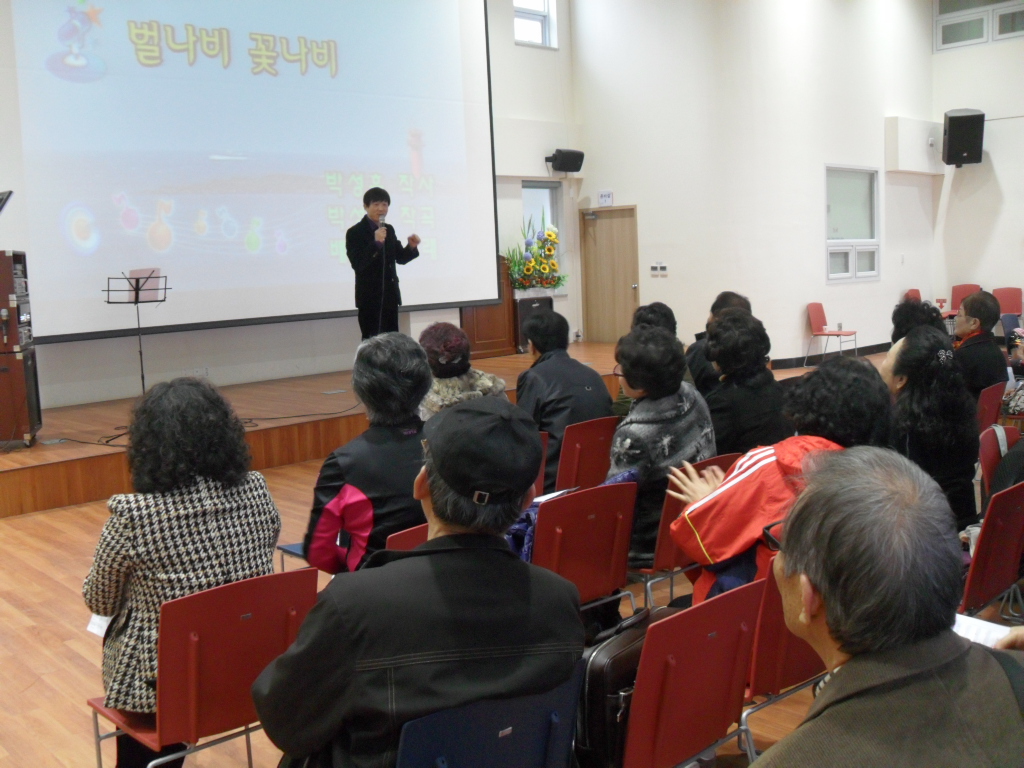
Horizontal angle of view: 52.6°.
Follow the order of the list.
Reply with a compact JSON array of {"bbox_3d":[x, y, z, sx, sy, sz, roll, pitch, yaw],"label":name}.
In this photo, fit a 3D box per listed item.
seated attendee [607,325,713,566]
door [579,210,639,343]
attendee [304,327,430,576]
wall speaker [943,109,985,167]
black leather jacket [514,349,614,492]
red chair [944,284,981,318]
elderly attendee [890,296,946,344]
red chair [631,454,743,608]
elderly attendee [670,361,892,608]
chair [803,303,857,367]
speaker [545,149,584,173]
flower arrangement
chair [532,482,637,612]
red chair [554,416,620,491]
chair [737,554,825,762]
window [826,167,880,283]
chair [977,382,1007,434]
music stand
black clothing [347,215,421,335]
[{"bbox_3d":[0.417,0.400,3.846,0.520,1.230,0.760,-8,9,-40],"label":"seated attendee"},{"bbox_3d":[1.428,-1.534,14.713,0.120,1.920,1.100,-9,9,-42],"label":"door"},{"bbox_3d":[-0.428,0.500,3.149,0.540,1.270,0.760,-7,8,-33],"label":"attendee"},{"bbox_3d":[5.996,-3.273,13.749,0.440,0.680,0.400,-2,24,7],"label":"wall speaker"},{"bbox_3d":[0.237,0.164,4.771,0.520,0.680,0.500,-7,8,-33],"label":"black leather jacket"},{"bbox_3d":[6.149,-0.922,14.070,0.460,0.800,0.520,3,9,42],"label":"red chair"},{"bbox_3d":[1.799,0.253,4.914,0.480,1.280,0.720,-9,9,-42],"label":"elderly attendee"},{"bbox_3d":[0.534,0.629,3.734,0.460,0.790,0.520,-8,9,-40],"label":"red chair"},{"bbox_3d":[0.816,0.484,3.168,0.820,1.170,0.600,4,9,45],"label":"elderly attendee"},{"bbox_3d":[4.164,-0.635,13.496,0.520,0.810,0.440,4,9,44],"label":"chair"},{"bbox_3d":[0.740,-3.057,14.195,0.330,0.250,0.270,-6,28,-27],"label":"speaker"},{"bbox_3d":[0.315,-1.779,13.900,0.780,0.980,0.450,-5,7,-21],"label":"flower arrangement"},{"bbox_3d":[0.133,0.725,3.578,0.440,0.810,0.510,-7,8,-35],"label":"chair"},{"bbox_3d":[0.227,0.530,4.726,0.460,0.790,0.520,-8,9,-41],"label":"red chair"},{"bbox_3d":[0.634,0.746,2.674,0.460,0.790,0.520,-8,8,-38],"label":"chair"},{"bbox_3d":[4.692,-2.186,14.220,1.420,1.570,0.120,-9,9,-42],"label":"window"},{"bbox_3d":[2.309,0.397,5.501,0.440,0.810,0.510,-9,9,-44],"label":"chair"},{"bbox_3d":[-2.949,-0.243,8.100,0.530,1.310,0.450,-7,8,-30],"label":"music stand"},{"bbox_3d":[-1.049,-0.647,8.325,0.600,1.420,0.380,-4,7,-14],"label":"black clothing"}]

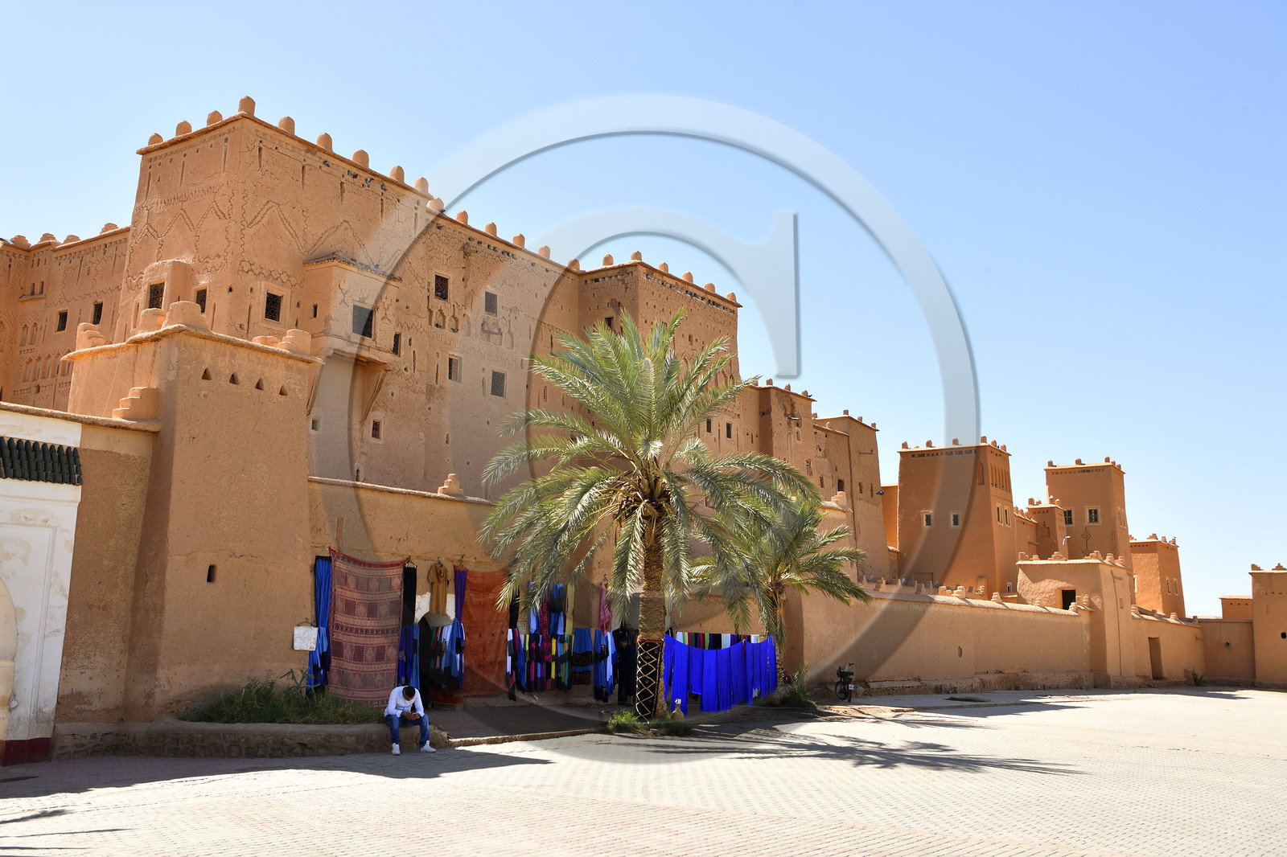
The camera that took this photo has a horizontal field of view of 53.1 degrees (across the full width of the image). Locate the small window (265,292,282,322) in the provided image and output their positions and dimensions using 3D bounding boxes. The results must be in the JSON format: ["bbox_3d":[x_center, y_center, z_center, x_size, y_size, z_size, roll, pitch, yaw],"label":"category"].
[{"bbox_3d":[-10.783,-3.538,37.500,0.120,0.790,0.600,-5,-11,30],"label":"small window"}]

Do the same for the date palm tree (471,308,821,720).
[{"bbox_3d":[0.135,1.697,26.493,6.888,8.446,6.888,0,-10,0],"label":"date palm tree"}]

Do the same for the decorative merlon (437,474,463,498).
[{"bbox_3d":[-4.909,1.437,32.694,0.240,0.535,0.763,-6,-12,33],"label":"decorative merlon"}]

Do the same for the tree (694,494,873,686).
[{"bbox_3d":[3.608,4.405,33.537,4.671,5.275,4.671,0,-10,0],"label":"tree"}]

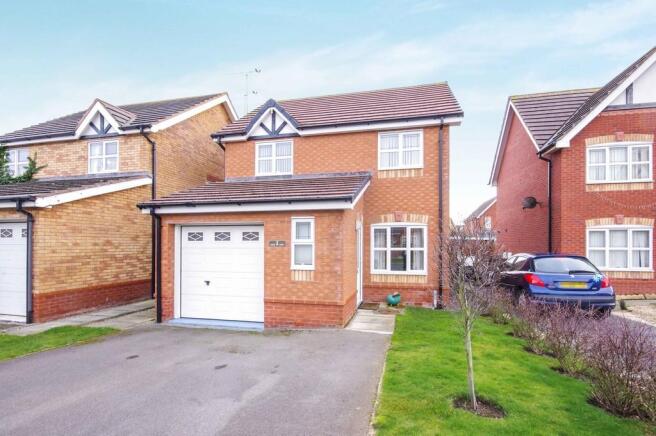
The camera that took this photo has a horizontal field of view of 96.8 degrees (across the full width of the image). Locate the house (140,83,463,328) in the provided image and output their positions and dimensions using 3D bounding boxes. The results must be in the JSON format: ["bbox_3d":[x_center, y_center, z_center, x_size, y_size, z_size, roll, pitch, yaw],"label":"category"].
[{"bbox_3d":[0.362,-1.153,10.609,7.550,7.750,9.400,-1,-3,13],"label":"house"}]

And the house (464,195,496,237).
[{"bbox_3d":[20.435,0.956,34.282,6.800,8.000,8.000,-1,-3,13],"label":"house"}]

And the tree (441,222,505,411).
[{"bbox_3d":[1.510,1.030,3.060,0.670,1.950,0.660,-1,-3,13],"label":"tree"}]

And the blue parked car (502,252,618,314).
[{"bbox_3d":[6.021,1.800,8.632,1.750,1.470,4.030,-1,-3,13],"label":"blue parked car"}]

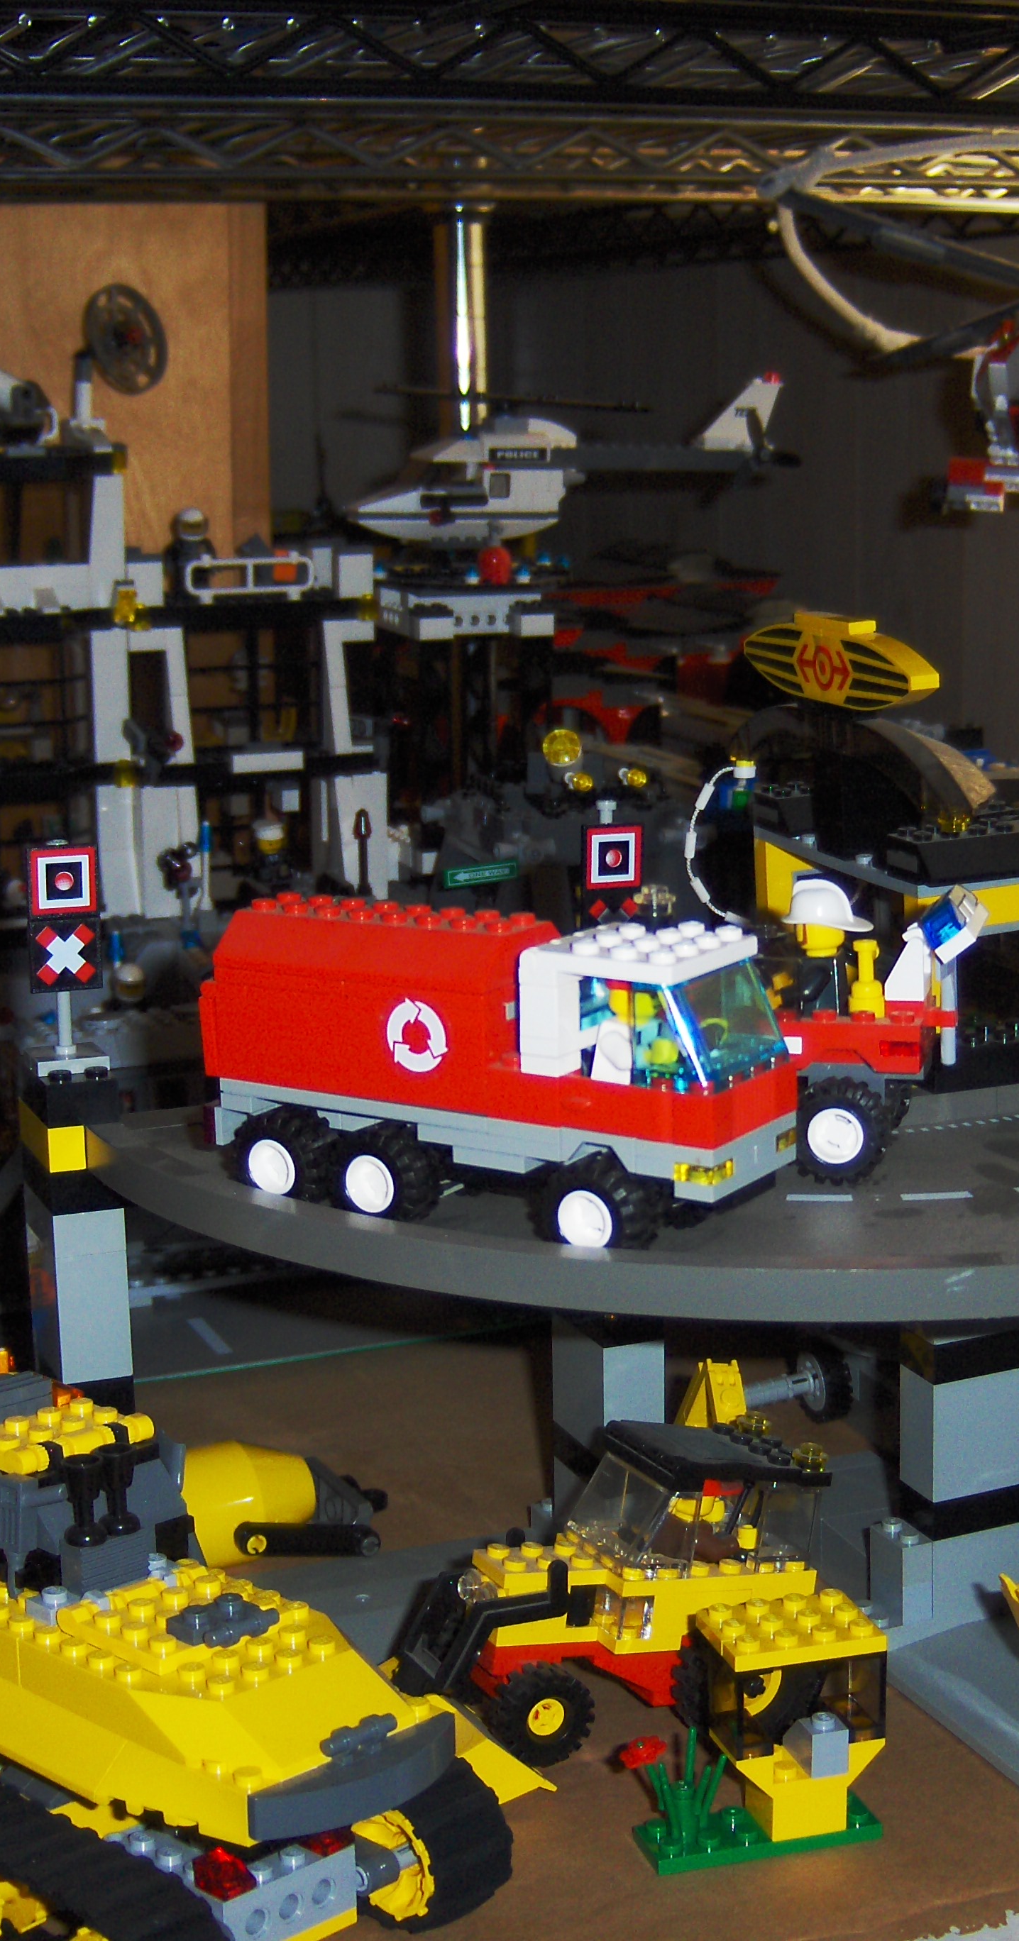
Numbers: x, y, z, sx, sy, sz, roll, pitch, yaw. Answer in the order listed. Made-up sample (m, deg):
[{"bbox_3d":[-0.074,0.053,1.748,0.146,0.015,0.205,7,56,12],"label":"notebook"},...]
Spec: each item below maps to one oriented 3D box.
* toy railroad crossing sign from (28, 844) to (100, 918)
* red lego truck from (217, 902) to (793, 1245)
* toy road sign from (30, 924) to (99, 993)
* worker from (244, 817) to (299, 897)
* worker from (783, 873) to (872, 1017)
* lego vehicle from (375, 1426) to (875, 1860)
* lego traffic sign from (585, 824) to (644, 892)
[{"bbox_3d":[-0.096,-0.019,0.566,0.016,0.016,0.005,-5,13,-17],"label":"toy railroad crossing sign"},{"bbox_3d":[-0.004,0.018,0.499,0.117,0.057,0.041,7,14,33],"label":"red lego truck"},{"bbox_3d":[-0.096,-0.003,0.568,0.016,0.016,0.005,-5,13,-17],"label":"toy road sign"},{"bbox_3d":[-0.080,-0.032,0.885,0.024,0.042,0.014,-2,12,-3],"label":"worker"},{"bbox_3d":[0.065,-0.004,0.542,0.022,0.035,0.023,3,13,20],"label":"worker"},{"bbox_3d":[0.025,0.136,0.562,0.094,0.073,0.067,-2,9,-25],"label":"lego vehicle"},{"bbox_3d":[0.024,-0.025,0.588,0.016,0.016,0.005,-6,13,-21],"label":"lego traffic sign"}]

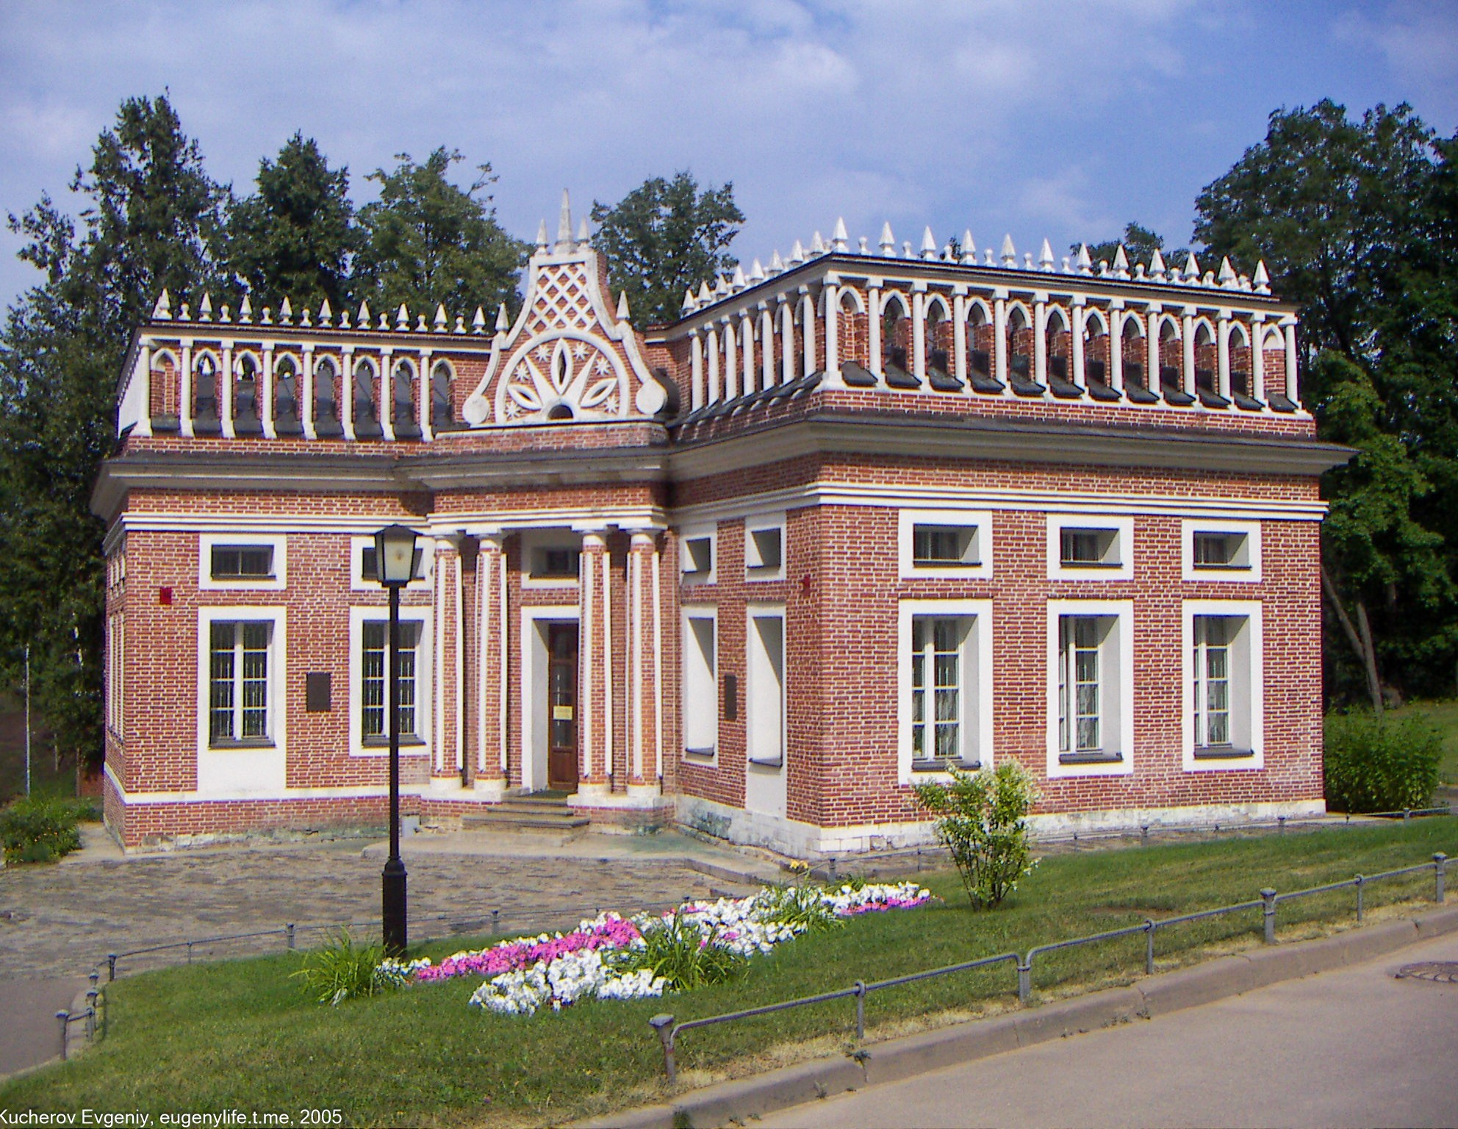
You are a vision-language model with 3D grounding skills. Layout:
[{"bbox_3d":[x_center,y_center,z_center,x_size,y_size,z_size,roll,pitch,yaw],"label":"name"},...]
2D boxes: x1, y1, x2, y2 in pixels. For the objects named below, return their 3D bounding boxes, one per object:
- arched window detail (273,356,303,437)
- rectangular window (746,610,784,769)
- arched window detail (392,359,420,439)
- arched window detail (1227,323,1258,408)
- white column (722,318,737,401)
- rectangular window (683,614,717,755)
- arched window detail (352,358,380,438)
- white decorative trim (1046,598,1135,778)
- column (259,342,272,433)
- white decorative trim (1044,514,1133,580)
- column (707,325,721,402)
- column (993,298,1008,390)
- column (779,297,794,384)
[{"bbox_3d":[-7.867,-2.991,30.985,0.520,1.398,0.280,0,-2,-16],"label":"arched window detail"},{"bbox_3d":[0.538,1.872,26.437,0.220,2.252,1.150,1,-2,-23],"label":"rectangular window"},{"bbox_3d":[-6.061,-3.099,32.584,0.527,1.485,0.200,1,-2,-23],"label":"arched window detail"},{"bbox_3d":[8.280,-3.211,28.024,0.480,1.320,0.220,1,-3,-22],"label":"arched window detail"},{"bbox_3d":[0.029,-3.400,29.046,0.172,1.313,0.172,1,-2,-23],"label":"white column"},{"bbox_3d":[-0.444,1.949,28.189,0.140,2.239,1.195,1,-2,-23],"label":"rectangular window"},{"bbox_3d":[-6.535,-2.987,31.380,0.520,1.417,0.280,0,-2,-16],"label":"arched window detail"},{"bbox_3d":[5.396,1.840,25.933,1.539,2.619,0.120,1,-2,-23],"label":"white decorative trim"},{"bbox_3d":[-7.968,-3.011,29.987,0.220,1.588,0.220,0,-2,-14],"label":"column"},{"bbox_3d":[5.613,-0.270,27.054,1.607,1.039,0.157,1,-2,-23],"label":"white decorative trim"},{"bbox_3d":[-0.246,-3.265,28.659,0.154,1.225,0.154,1,-2,-23],"label":"column"},{"bbox_3d":[4.097,-3.321,26.200,0.180,1.370,0.180,1,-3,-22],"label":"column"},{"bbox_3d":[0.874,-3.387,26.387,0.170,1.237,0.170,1,-2,-23],"label":"column"}]

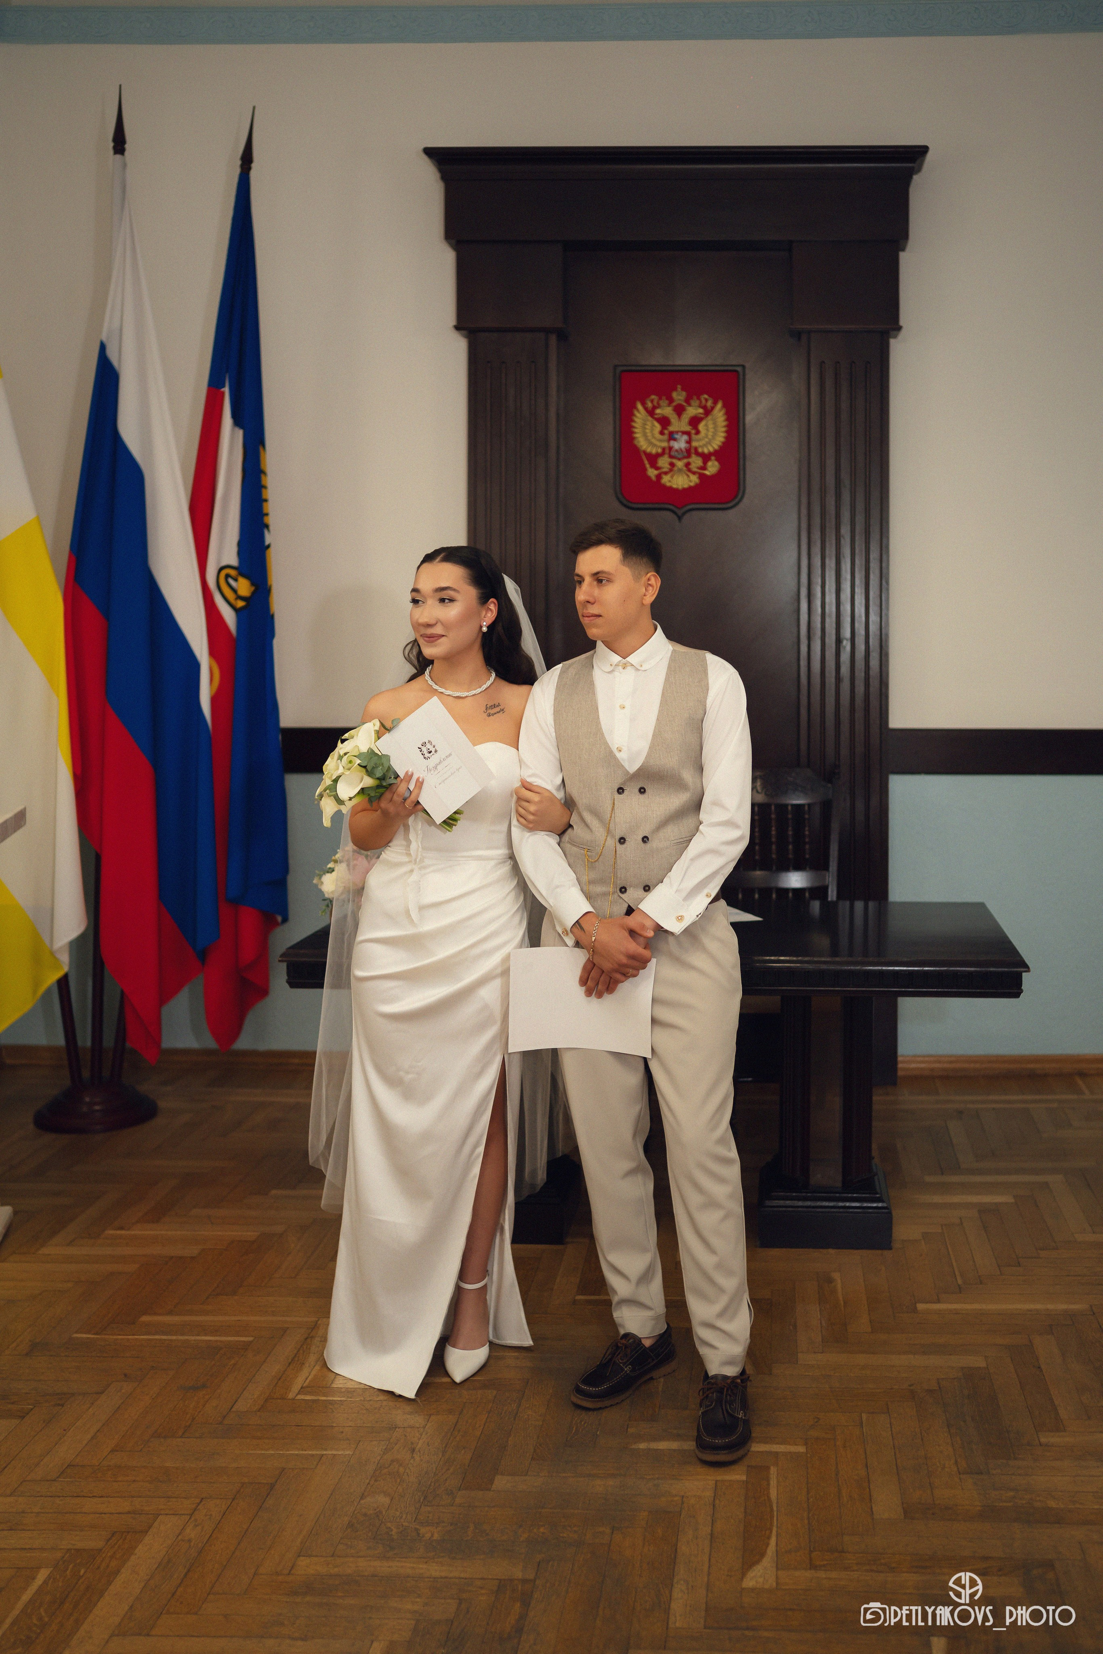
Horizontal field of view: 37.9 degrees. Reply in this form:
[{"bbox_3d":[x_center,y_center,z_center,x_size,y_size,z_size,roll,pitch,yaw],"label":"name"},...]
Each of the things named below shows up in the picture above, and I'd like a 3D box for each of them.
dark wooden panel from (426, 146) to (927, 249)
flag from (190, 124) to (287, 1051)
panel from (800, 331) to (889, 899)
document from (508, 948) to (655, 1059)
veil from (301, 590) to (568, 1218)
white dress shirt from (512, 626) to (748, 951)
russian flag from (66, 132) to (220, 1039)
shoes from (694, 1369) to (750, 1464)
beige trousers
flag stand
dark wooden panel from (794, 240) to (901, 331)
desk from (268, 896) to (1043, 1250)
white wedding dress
[{"bbox_3d":[0.430,-2.174,5.515,1.710,0.335,0.240,0,6,5],"label":"dark wooden panel"},{"bbox_3d":[-1.031,-0.799,5.300,0.320,2.900,0.270,0,6,5],"label":"flag"},{"bbox_3d":[1.030,-0.640,5.660,0.315,2.200,0.120,0,4,5],"label":"panel"},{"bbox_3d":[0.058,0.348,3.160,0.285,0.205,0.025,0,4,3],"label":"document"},{"bbox_3d":[-0.243,0.135,3.470,0.540,1.340,0.340,1,6,9],"label":"veil"},{"bbox_3d":[0.164,-0.088,3.270,0.475,0.650,0.350,0,4,6],"label":"white dress shirt"},{"bbox_3d":[-1.329,-0.725,5.200,0.440,2.880,0.300,0,6,5],"label":"russian flag"},{"bbox_3d":[0.346,1.156,3.240,0.112,0.105,0.290,1,6,6],"label":"shoes"},{"bbox_3d":[0.192,0.624,3.230,0.390,0.940,0.290,1,6,14],"label":"beige trousers"},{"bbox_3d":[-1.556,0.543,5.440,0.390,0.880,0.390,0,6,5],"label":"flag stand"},{"bbox_3d":[1.015,-1.866,5.549,0.365,0.305,0.150,0,6,5],"label":"dark wooden panel"},{"bbox_3d":[0.280,0.655,4.430,1.840,0.770,0.900,0,4,5],"label":"desk"},{"bbox_3d":[-0.268,0.495,3.460,0.430,1.360,0.400,1,4,9],"label":"white wedding dress"}]

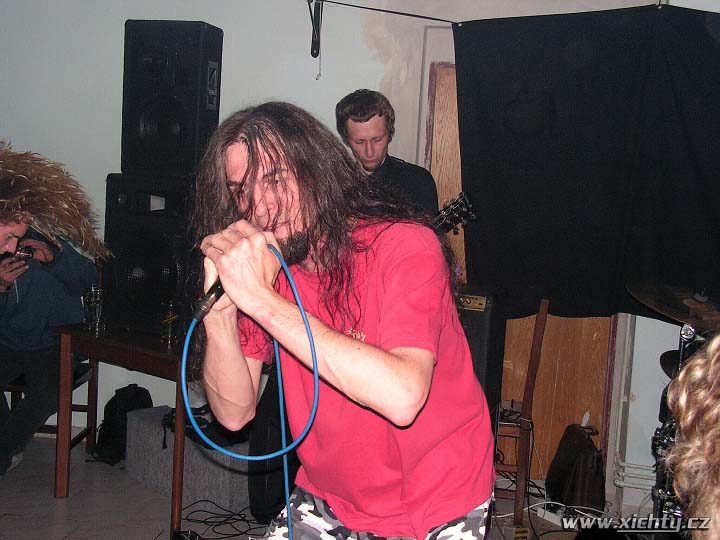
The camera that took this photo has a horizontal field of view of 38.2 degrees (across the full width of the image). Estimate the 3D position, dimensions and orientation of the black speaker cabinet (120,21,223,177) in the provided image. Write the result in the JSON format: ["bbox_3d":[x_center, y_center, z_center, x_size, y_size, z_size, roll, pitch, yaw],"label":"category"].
[{"bbox_3d":[-0.814,-0.738,4.567,0.352,0.651,0.290,5,7,13],"label":"black speaker cabinet"}]

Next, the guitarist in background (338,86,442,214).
[{"bbox_3d":[-0.033,0.278,3.554,0.550,1.760,0.420,4,7,6],"label":"guitarist in background"}]

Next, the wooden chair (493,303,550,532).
[{"bbox_3d":[0.549,0.574,4.672,0.500,0.985,0.430,4,7,7],"label":"wooden chair"}]

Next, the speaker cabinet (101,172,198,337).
[{"bbox_3d":[-0.865,-0.090,4.653,0.420,0.658,0.370,5,7,13],"label":"speaker cabinet"}]

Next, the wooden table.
[{"bbox_3d":[-0.798,0.624,4.623,0.770,0.745,0.820,7,8,30],"label":"wooden table"}]

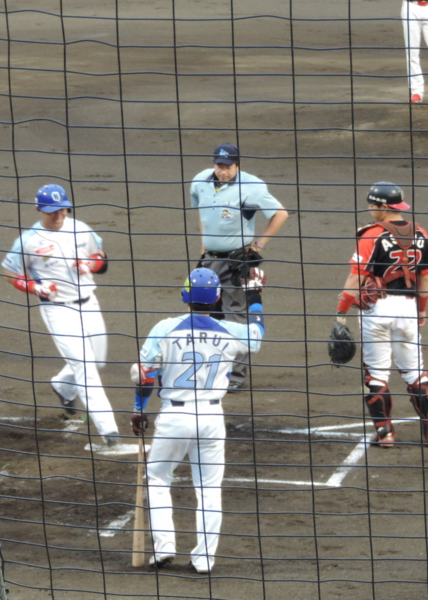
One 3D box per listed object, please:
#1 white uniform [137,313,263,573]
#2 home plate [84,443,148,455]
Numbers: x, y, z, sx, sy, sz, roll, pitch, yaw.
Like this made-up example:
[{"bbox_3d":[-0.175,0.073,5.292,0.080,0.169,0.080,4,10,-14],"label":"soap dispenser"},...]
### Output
[{"bbox_3d":[-0.080,0.770,24.377,0.700,1.460,0.450,0,9,-2],"label":"white uniform"},{"bbox_3d":[-0.647,0.982,27.997,0.440,0.030,0.440,2,9,10],"label":"home plate"}]

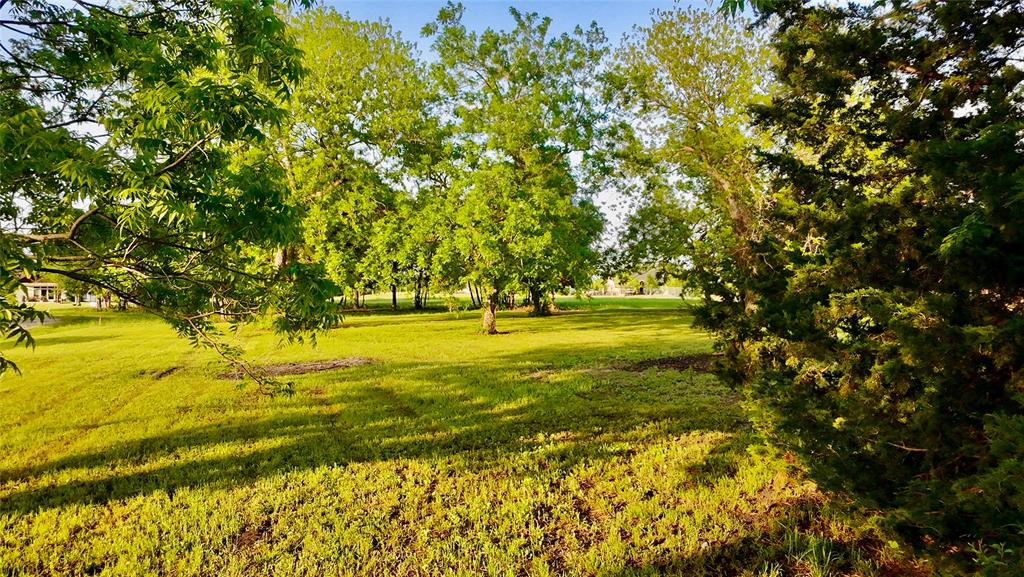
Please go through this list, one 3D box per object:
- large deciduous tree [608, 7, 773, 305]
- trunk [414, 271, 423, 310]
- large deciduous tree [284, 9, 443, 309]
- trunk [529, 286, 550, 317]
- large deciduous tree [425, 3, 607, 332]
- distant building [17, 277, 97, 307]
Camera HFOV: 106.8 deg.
[{"bbox_3d":[8.918,-6.445,19.000,8.194,15.288,7.800,0,0,0],"label":"large deciduous tree"},{"bbox_3d":[-6.638,0.213,27.000,0.568,2.698,0.500,0,0,0],"label":"trunk"},{"bbox_3d":[-8.005,-6.846,20.500,8.517,16.495,8.000,0,0,0],"label":"large deciduous tree"},{"bbox_3d":[1.498,0.735,21.500,1.131,1.696,1.000,0,0,0],"label":"trunk"},{"bbox_3d":[0.138,-4.773,15.000,7.179,13.016,6.800,0,0,0],"label":"large deciduous tree"},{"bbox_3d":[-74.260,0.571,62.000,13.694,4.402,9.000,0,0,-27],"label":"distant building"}]

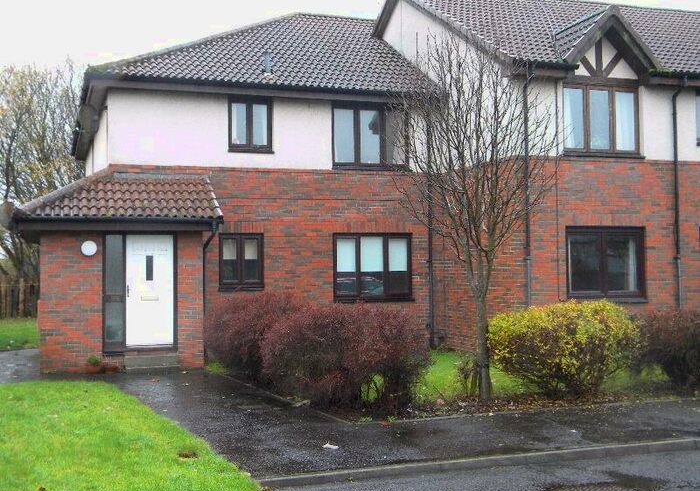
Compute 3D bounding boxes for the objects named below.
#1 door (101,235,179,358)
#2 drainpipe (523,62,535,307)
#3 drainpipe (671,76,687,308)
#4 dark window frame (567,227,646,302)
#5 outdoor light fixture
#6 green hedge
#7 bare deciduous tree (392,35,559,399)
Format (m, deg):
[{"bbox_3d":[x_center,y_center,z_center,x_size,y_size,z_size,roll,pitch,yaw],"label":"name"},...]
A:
[{"bbox_3d":[-3.598,0.811,14.212,1.250,2.030,0.120,0,-2,-18],"label":"door"},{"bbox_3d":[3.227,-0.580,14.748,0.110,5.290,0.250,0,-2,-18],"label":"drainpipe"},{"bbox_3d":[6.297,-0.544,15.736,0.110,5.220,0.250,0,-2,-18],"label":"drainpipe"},{"bbox_3d":[4.765,0.331,15.401,1.710,1.380,0.140,0,-2,-18],"label":"dark window frame"},{"bbox_3d":[-4.370,0.048,13.886,0.270,0.270,0.100,0,-2,-18],"label":"outdoor light fixture"},{"bbox_3d":[2.901,1.349,11.210,2.020,1.210,1.500,0,-2,-18],"label":"green hedge"},{"bbox_3d":[1.592,-0.341,10.512,2.000,4.570,2.000,-1,-2,0],"label":"bare deciduous tree"}]

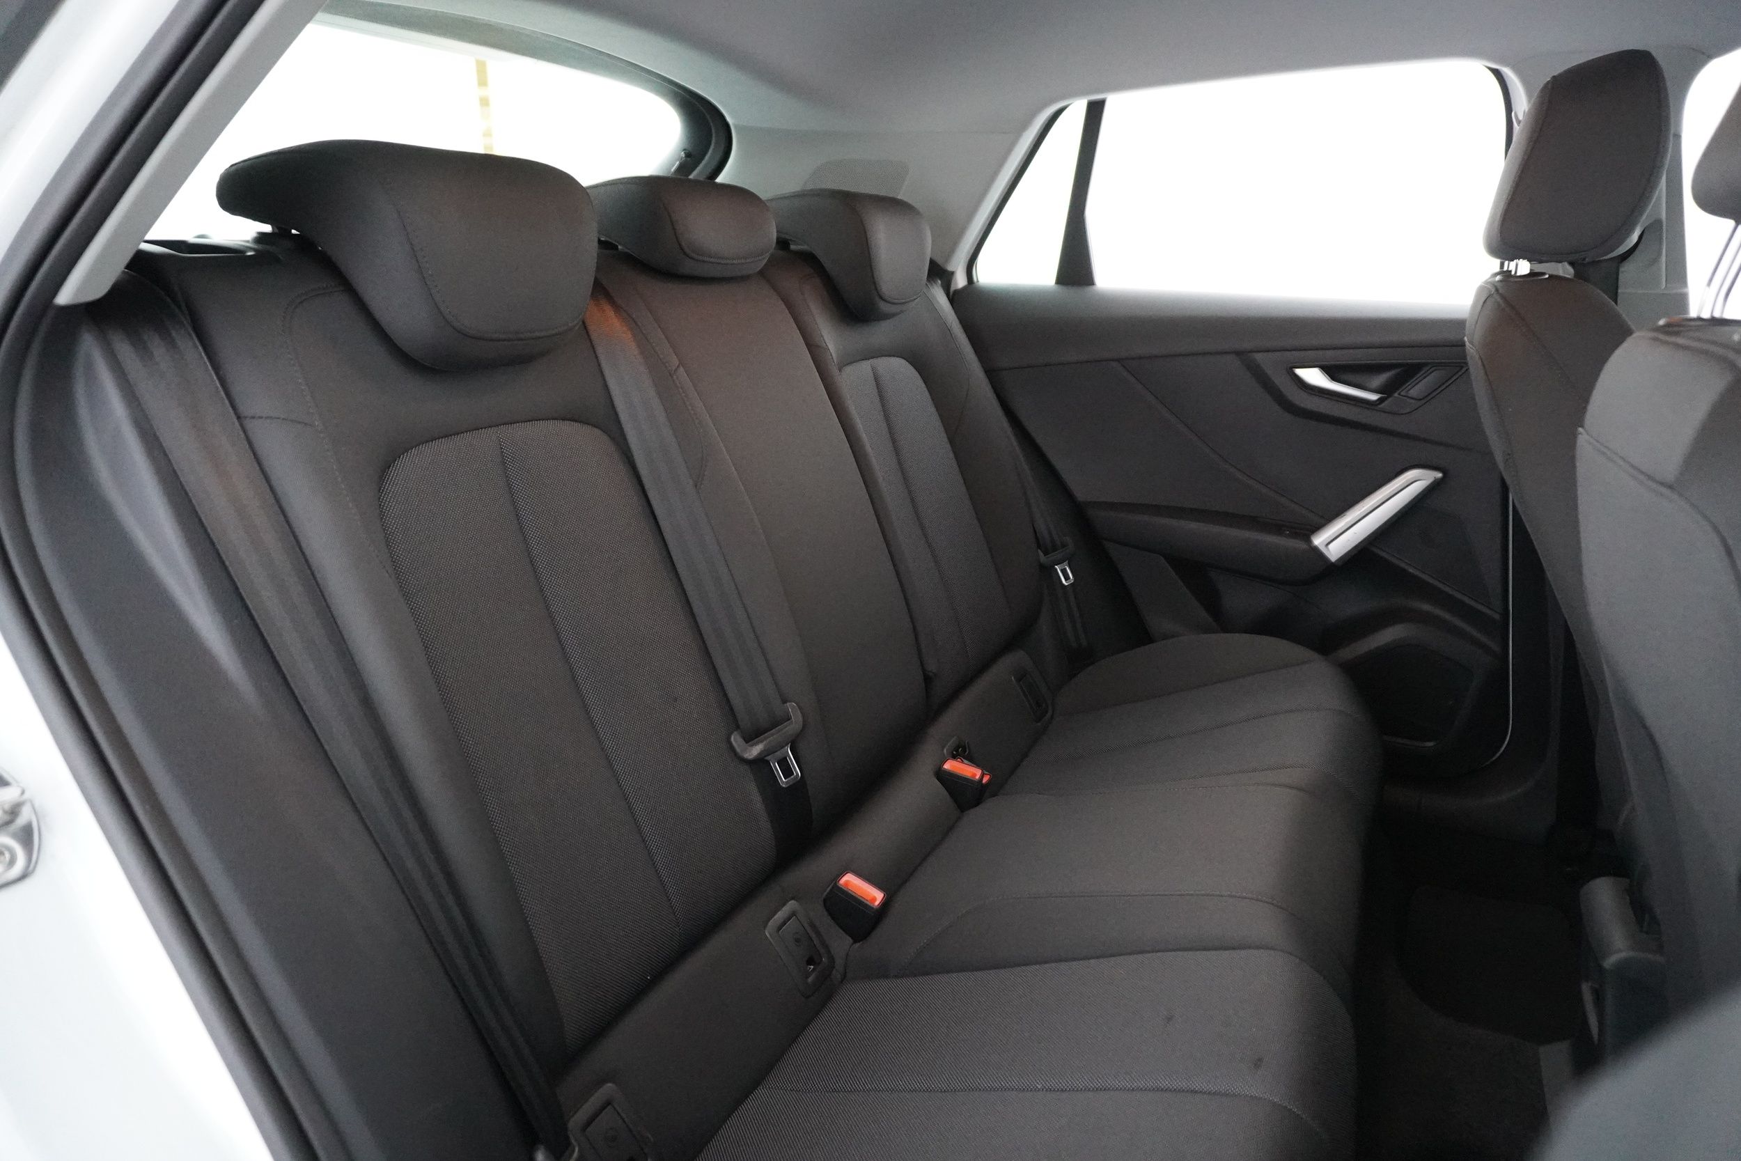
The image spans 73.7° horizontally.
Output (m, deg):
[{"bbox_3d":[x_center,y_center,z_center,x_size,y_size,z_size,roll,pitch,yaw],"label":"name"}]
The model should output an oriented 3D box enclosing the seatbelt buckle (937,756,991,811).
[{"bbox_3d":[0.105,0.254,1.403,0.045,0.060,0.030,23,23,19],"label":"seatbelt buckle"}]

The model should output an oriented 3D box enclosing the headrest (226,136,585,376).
[{"bbox_3d":[-0.342,-0.253,0.899,0.195,0.160,0.240,7,17,24],"label":"headrest"}]

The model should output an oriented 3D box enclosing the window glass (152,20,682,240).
[{"bbox_3d":[-0.654,-0.495,1.393,0.090,0.380,1.060,49,29,6],"label":"window glass"}]

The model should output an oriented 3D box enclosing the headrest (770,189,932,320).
[{"bbox_3d":[-0.037,-0.426,1.516,0.195,0.160,0.240,7,17,24],"label":"headrest"}]

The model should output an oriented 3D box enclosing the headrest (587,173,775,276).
[{"bbox_3d":[-0.203,-0.368,1.206,0.175,0.105,0.225,7,17,24],"label":"headrest"}]

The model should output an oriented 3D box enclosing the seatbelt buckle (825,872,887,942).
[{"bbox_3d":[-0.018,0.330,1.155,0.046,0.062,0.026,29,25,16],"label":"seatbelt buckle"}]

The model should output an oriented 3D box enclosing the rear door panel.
[{"bbox_3d":[0.505,-0.096,1.709,0.830,0.650,0.140,7,17,24],"label":"rear door panel"}]

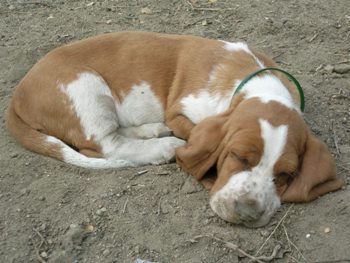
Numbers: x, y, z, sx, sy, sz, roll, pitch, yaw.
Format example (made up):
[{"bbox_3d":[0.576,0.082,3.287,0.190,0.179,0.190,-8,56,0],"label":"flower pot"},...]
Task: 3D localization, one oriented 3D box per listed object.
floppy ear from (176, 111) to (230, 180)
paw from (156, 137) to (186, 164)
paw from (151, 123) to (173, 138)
[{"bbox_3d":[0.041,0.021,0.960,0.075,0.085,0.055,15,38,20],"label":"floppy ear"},{"bbox_3d":[-0.005,0.027,1.010,0.050,0.034,0.042,-5,35,-7],"label":"paw"},{"bbox_3d":[-0.019,-0.001,1.050,0.042,0.026,0.036,-1,35,-2],"label":"paw"}]

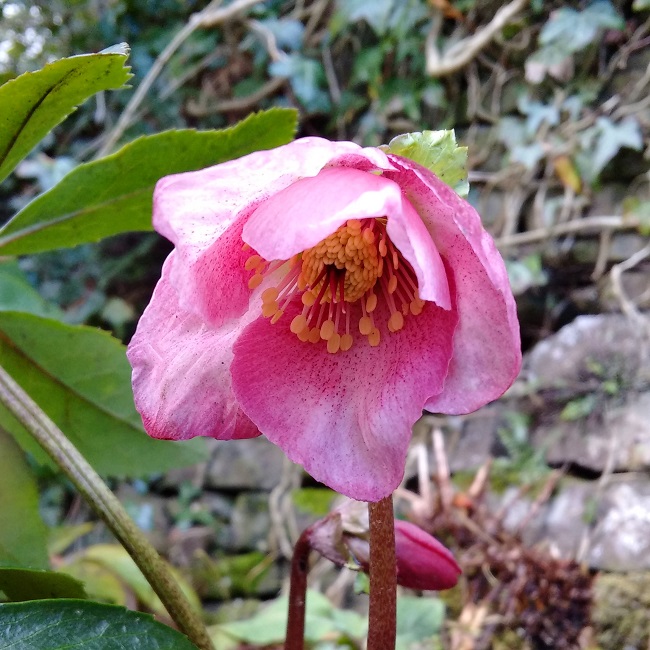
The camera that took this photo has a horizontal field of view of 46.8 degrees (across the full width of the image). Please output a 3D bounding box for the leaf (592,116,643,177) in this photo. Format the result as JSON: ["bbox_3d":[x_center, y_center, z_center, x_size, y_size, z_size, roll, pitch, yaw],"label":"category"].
[{"bbox_3d":[0.296,-0.180,0.760,0.052,0.061,0.022,1,-20,6],"label":"leaf"}]

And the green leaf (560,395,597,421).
[{"bbox_3d":[0.250,0.081,0.740,0.035,0.025,0.016,0,-18,0],"label":"green leaf"}]

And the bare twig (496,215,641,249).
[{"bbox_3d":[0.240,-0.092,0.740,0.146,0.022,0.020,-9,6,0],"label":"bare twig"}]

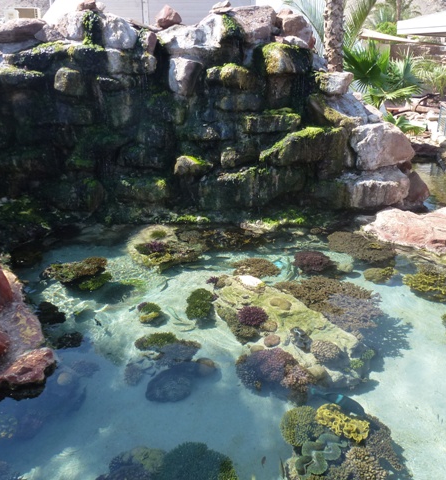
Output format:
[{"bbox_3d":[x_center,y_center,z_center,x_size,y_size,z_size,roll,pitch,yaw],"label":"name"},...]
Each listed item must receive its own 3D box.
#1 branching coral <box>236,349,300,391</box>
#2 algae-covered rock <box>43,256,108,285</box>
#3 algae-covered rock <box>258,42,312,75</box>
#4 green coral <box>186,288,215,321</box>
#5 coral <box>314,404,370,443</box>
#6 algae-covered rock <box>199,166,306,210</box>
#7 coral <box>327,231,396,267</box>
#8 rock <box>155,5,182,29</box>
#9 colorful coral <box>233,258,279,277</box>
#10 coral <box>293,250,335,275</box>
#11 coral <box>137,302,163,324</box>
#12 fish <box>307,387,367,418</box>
[{"bbox_3d":[0.417,1.224,4.162,0.560,0.250,0.420,1,16,6],"label":"branching coral"},{"bbox_3d":[-1.960,0.405,5.896,0.800,0.250,0.420,-6,21,-19],"label":"algae-covered rock"},{"bbox_3d":[1.033,-3.048,7.452,0.860,0.500,0.650,0,16,0],"label":"algae-covered rock"},{"bbox_3d":[-0.264,0.755,5.196,0.340,0.250,0.320,0,20,-3],"label":"green coral"},{"bbox_3d":[0.922,1.416,3.424,0.390,0.150,0.220,14,22,41],"label":"coral"},{"bbox_3d":[0.523,-0.904,7.861,1.800,0.720,0.650,1,20,0],"label":"algae-covered rock"},{"bbox_3d":[2.183,0.134,6.994,1.000,0.360,0.750,5,17,17],"label":"coral"},{"bbox_3d":[-0.906,-3.723,7.374,0.420,0.380,0.360,-2,20,-6],"label":"rock"},{"bbox_3d":[0.473,0.385,6.454,0.660,0.200,0.450,1,16,4],"label":"colorful coral"},{"bbox_3d":[1.350,0.332,6.544,0.550,0.250,0.420,3,17,12],"label":"coral"},{"bbox_3d":[-0.824,0.836,5.045,0.290,0.160,0.260,-3,20,-10],"label":"coral"},{"bbox_3d":[0.950,1.340,3.682,0.460,0.170,0.100,13,21,38],"label":"fish"}]

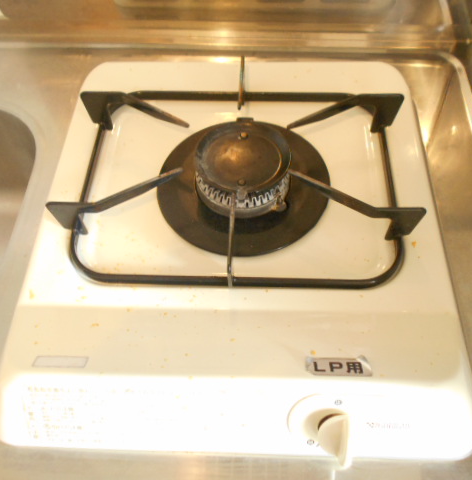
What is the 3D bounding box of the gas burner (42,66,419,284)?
[{"bbox_3d":[0.000,-0.059,0.378,0.265,0.044,0.212,0,57,4],"label":"gas burner"}]

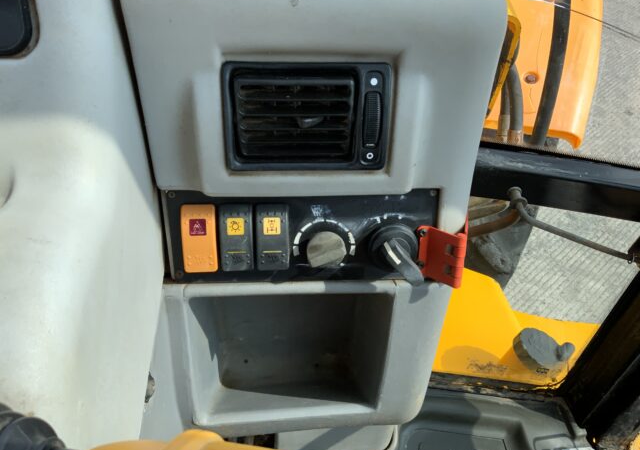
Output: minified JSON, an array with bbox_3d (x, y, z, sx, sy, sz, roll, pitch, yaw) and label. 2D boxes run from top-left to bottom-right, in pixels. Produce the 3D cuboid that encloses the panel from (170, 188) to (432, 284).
[{"bbox_3d":[-0.011,0.013,0.368,0.190,0.068,0.036,0,18,0],"label":"panel"}]

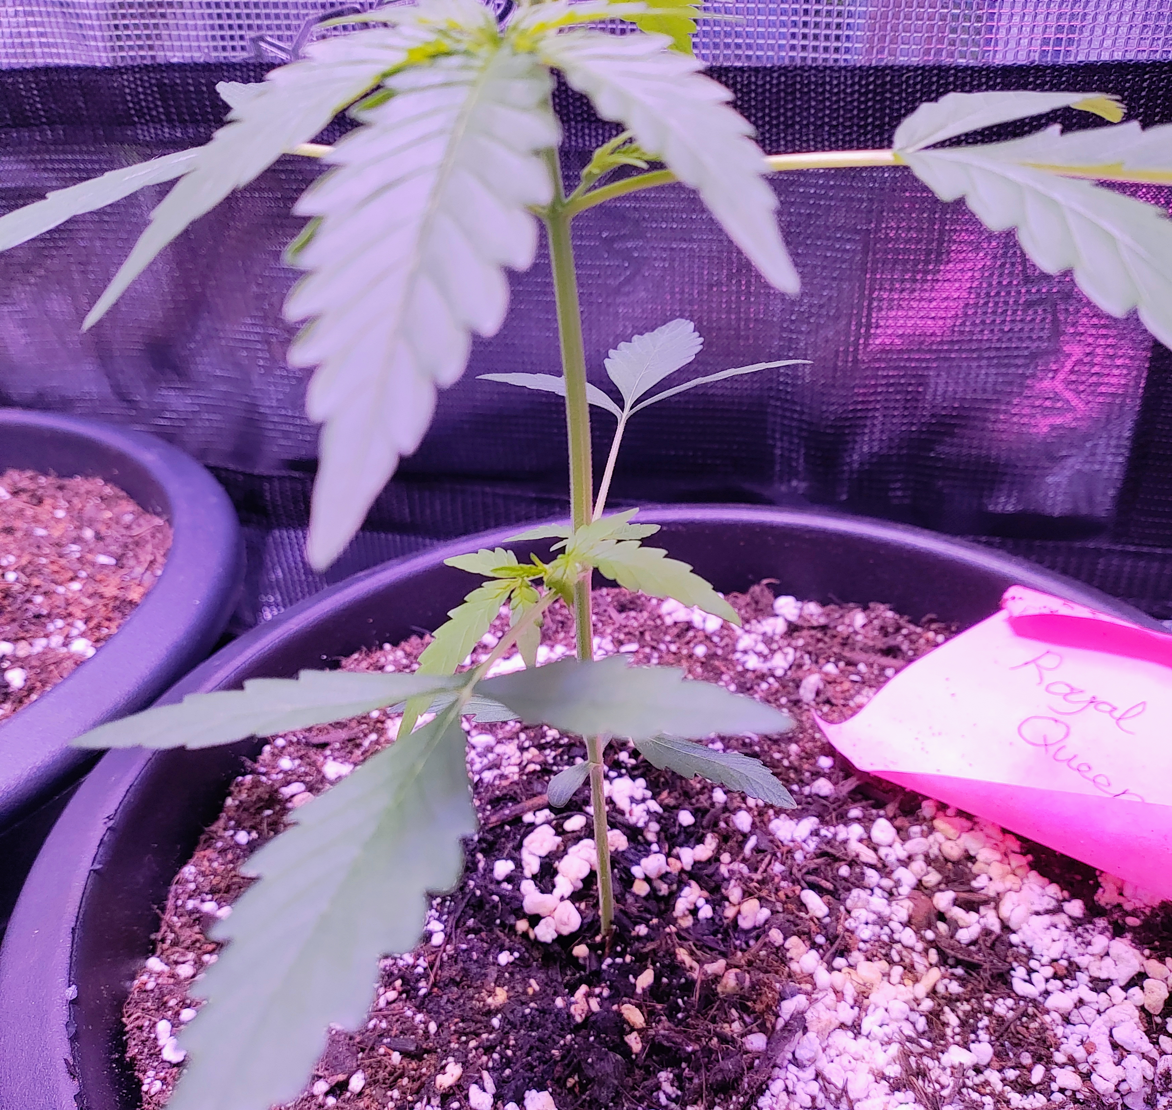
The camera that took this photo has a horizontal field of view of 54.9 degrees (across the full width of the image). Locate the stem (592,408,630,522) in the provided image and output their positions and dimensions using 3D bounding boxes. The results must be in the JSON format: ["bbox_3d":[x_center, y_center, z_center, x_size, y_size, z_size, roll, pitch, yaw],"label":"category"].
[{"bbox_3d":[0.004,-0.014,0.205,0.002,0.002,0.036,15,51,0],"label":"stem"}]

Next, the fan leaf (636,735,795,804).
[{"bbox_3d":[0.022,0.038,0.203,0.033,0.005,0.012,22,33,7],"label":"fan leaf"}]

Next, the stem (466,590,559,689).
[{"bbox_3d":[-0.010,0.012,0.172,0.002,0.002,0.034,45,36,0],"label":"stem"}]

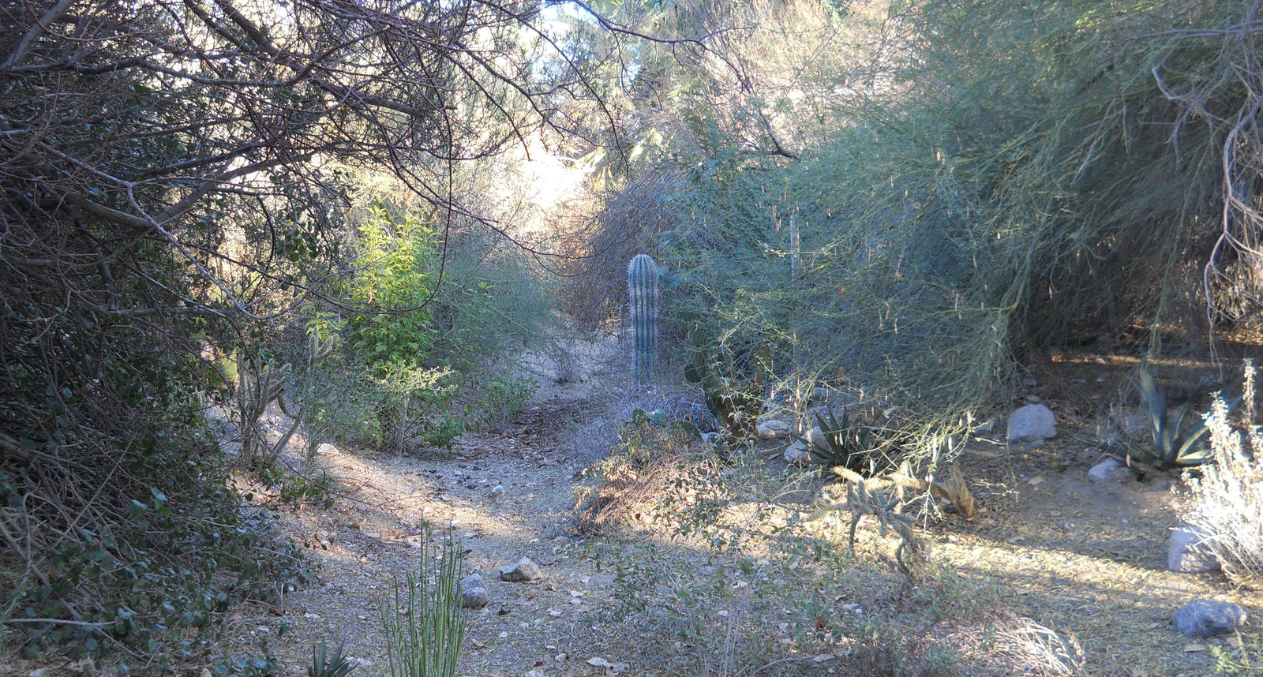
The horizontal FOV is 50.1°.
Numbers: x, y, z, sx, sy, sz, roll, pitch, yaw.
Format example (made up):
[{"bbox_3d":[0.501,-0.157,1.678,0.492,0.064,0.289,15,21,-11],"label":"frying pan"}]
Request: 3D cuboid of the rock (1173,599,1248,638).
[{"bbox_3d":[2.540,1.229,5.929,0.303,0.131,0.212,1,2,23],"label":"rock"}]

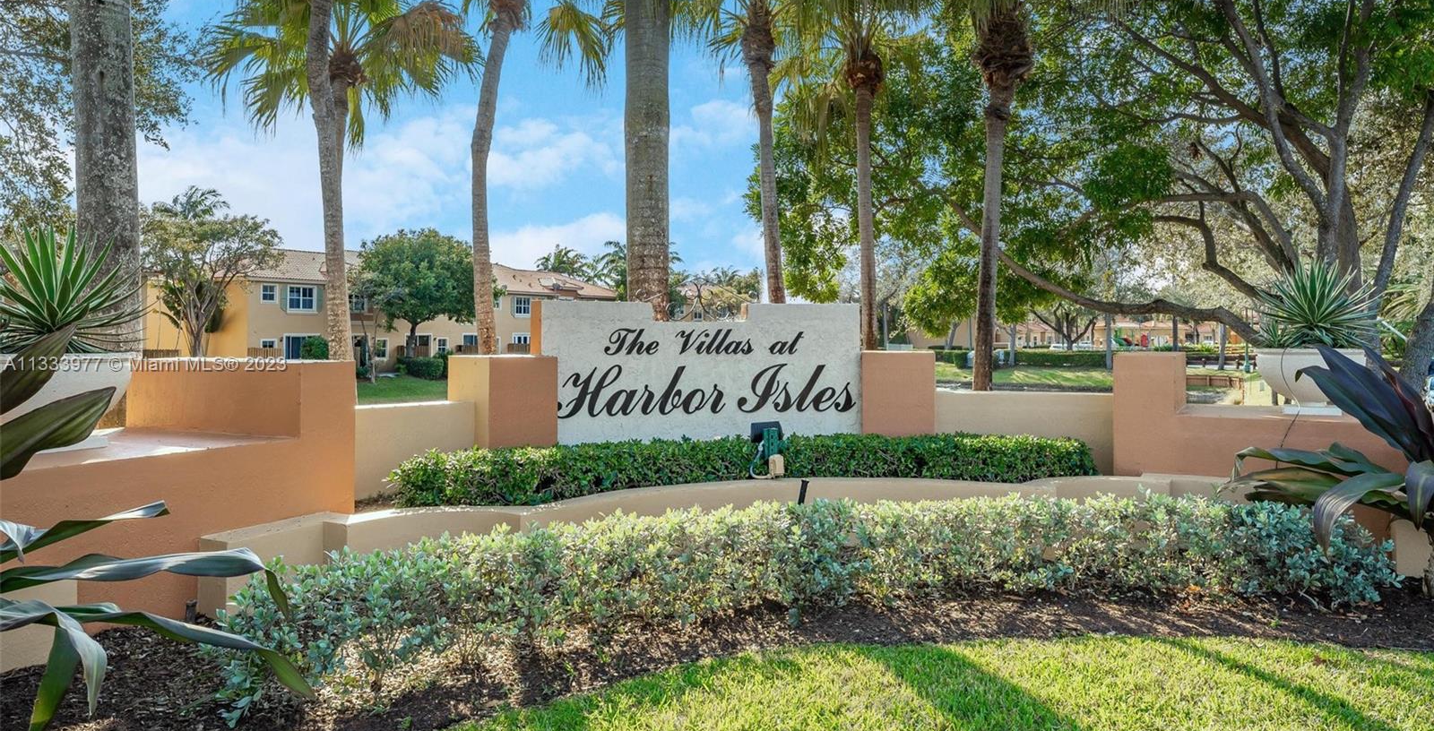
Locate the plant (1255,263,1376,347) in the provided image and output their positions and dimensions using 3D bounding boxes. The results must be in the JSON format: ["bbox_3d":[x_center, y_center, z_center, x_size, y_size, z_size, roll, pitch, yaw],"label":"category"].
[{"bbox_3d":[4.892,-0.489,7.788,1.000,0.700,0.970,0,2,0],"label":"plant"}]

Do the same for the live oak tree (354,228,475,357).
[{"bbox_3d":[-15.994,-3.410,50.916,6.800,7.880,6.500,0,2,0],"label":"live oak tree"}]

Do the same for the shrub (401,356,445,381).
[{"bbox_3d":[-14.183,0.135,46.029,2.100,1.240,1.700,0,2,0],"label":"shrub"}]

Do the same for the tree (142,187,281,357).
[{"bbox_3d":[-23.872,-3.538,44.908,6.700,8.530,6.300,0,2,0],"label":"tree"}]

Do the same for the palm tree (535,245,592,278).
[{"bbox_3d":[-15.202,-6.465,94.839,5.600,11.100,5.400,0,2,0],"label":"palm tree"}]

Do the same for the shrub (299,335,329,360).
[{"bbox_3d":[-20.594,-0.529,49.009,1.650,2.040,1.600,0,2,0],"label":"shrub"}]

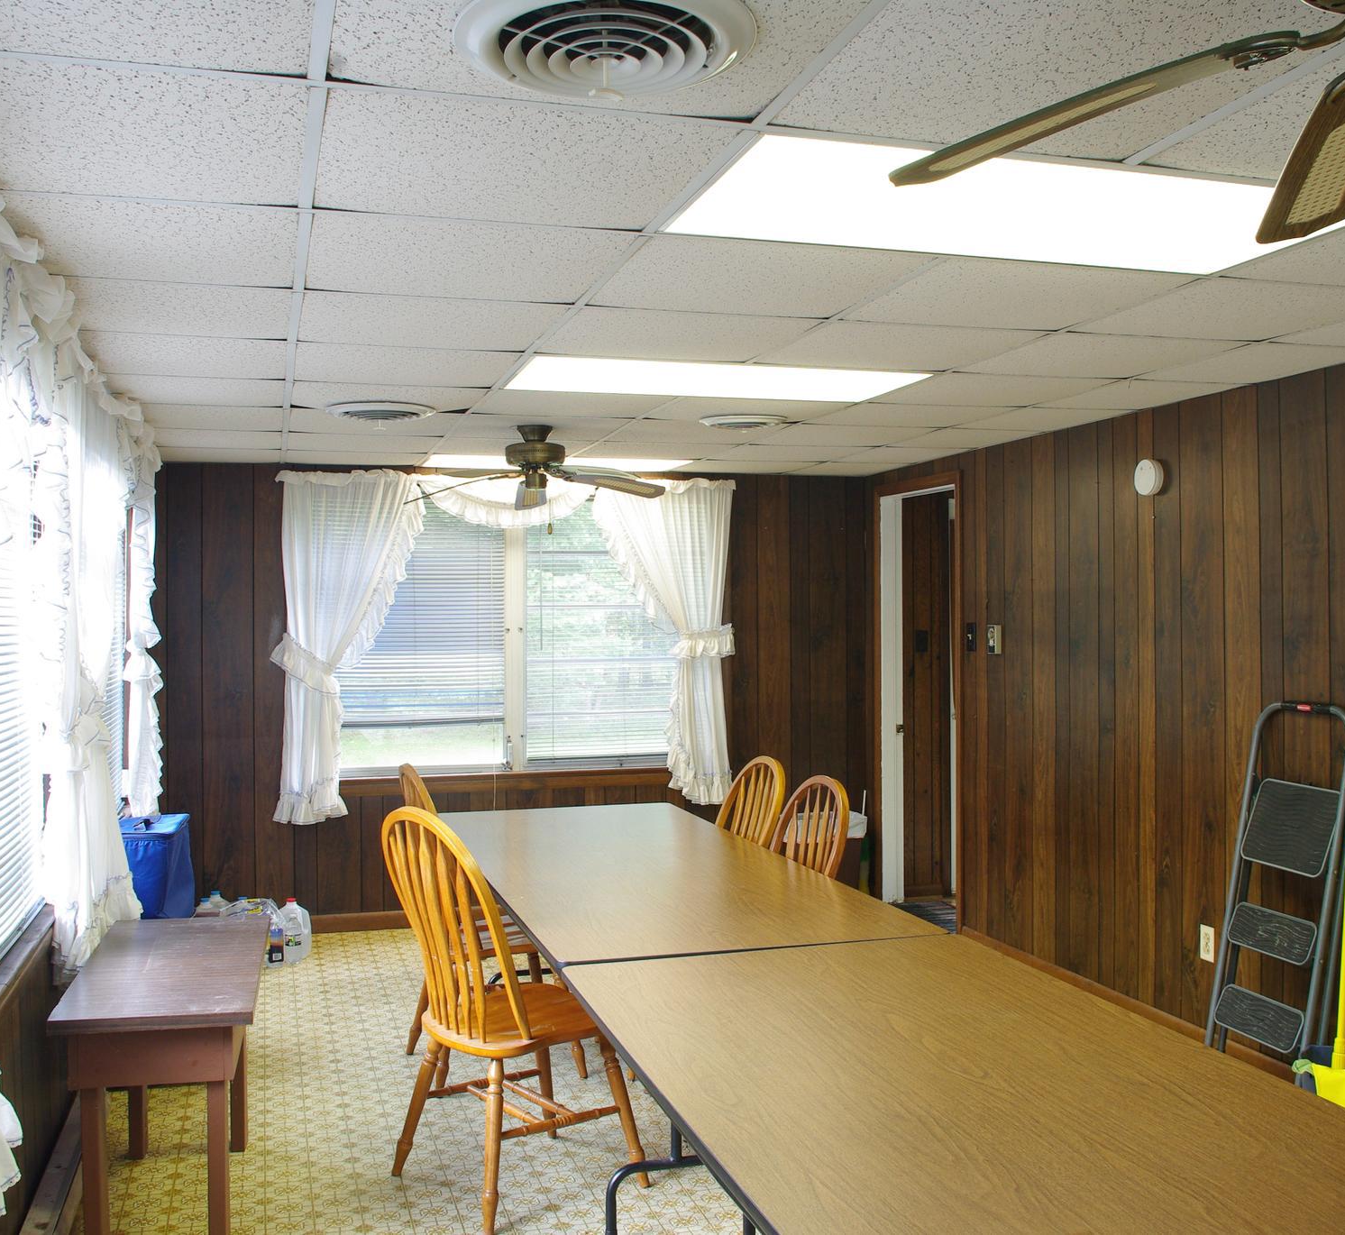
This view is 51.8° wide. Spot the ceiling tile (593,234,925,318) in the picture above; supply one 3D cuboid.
[{"bbox_3d":[0.166,-0.725,2.960,0.605,0.020,0.583,-1,0,-16],"label":"ceiling tile"}]

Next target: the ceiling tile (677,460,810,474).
[{"bbox_3d":[0.362,-0.731,6.676,0.607,0.020,0.556,-1,0,-16],"label":"ceiling tile"}]

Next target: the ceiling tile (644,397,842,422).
[{"bbox_3d":[0.261,-0.726,4.828,0.605,0.020,0.583,-1,0,-16],"label":"ceiling tile"}]

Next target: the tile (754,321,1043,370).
[{"bbox_3d":[0.600,-0.733,3.719,0.615,0.022,0.603,-1,0,-16],"label":"tile"}]

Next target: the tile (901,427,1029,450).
[{"bbox_3d":[1.195,-0.742,5.761,0.418,0.022,0.603,-1,0,-16],"label":"tile"}]

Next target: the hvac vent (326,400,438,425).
[{"bbox_3d":[-0.957,-0.674,4.601,0.370,0.070,0.370,0,0,-16],"label":"hvac vent"}]

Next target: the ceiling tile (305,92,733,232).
[{"bbox_3d":[-0.261,-0.721,2.221,0.605,0.020,0.583,-1,0,-16],"label":"ceiling tile"}]

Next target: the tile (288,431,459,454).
[{"bbox_3d":[-1.265,-0.720,5.666,0.615,0.022,0.603,-1,0,-16],"label":"tile"}]

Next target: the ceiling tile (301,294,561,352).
[{"bbox_3d":[-0.594,-0.721,3.370,0.615,0.022,0.603,-1,0,-16],"label":"ceiling tile"}]

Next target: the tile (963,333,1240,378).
[{"bbox_3d":[1.187,-0.733,3.852,0.607,0.020,0.585,-1,0,-16],"label":"tile"}]

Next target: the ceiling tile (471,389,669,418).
[{"bbox_3d":[-0.333,-0.726,4.692,0.615,0.022,0.603,-1,0,-16],"label":"ceiling tile"}]

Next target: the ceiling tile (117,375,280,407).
[{"bbox_3d":[-1.480,-0.709,4.304,0.546,0.020,0.585,-1,0,-16],"label":"ceiling tile"}]

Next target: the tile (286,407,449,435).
[{"bbox_3d":[-1.085,-0.714,5.036,0.607,0.020,0.585,-1,0,-16],"label":"tile"}]

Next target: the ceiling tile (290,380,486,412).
[{"bbox_3d":[-0.924,-0.715,4.487,0.609,0.020,0.589,0,0,-16],"label":"ceiling tile"}]

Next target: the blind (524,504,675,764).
[{"bbox_3d":[-0.275,0.045,6.748,0.892,1.285,0.040,-1,0,-16],"label":"blind"}]

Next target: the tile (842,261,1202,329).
[{"bbox_3d":[0.758,-0.731,3.133,0.605,0.020,0.583,-1,0,-16],"label":"tile"}]

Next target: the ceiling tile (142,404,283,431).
[{"bbox_3d":[-1.679,-0.715,4.922,0.584,0.022,0.603,-1,0,-16],"label":"ceiling tile"}]

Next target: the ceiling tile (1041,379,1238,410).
[{"bbox_3d":[1.527,-0.738,4.567,0.431,0.020,0.585,-1,0,-16],"label":"ceiling tile"}]

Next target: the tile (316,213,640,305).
[{"bbox_3d":[-0.426,-0.719,2.786,0.605,0.020,0.583,-1,0,-16],"label":"tile"}]

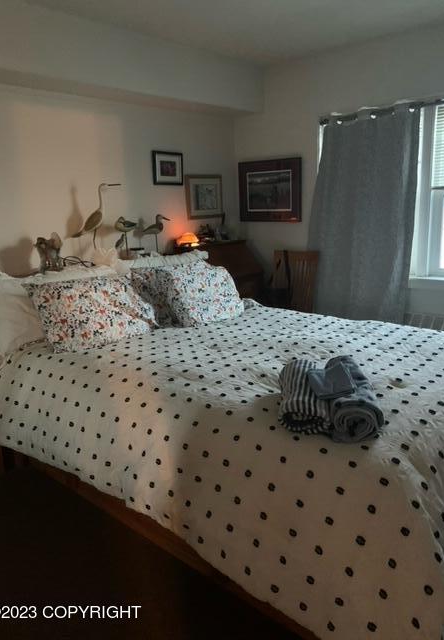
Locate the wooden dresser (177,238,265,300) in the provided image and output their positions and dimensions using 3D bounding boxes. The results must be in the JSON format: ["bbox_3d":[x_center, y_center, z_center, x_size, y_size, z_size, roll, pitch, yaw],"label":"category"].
[{"bbox_3d":[0.016,-0.084,3.977,0.433,1.072,0.655,9,19,39],"label":"wooden dresser"}]

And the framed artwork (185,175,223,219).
[{"bbox_3d":[-0.144,-1.031,4.018,0.030,0.336,0.429,11,20,39],"label":"framed artwork"}]

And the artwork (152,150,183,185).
[{"bbox_3d":[-0.414,-1.155,3.671,0.025,0.233,0.299,11,20,39],"label":"artwork"}]

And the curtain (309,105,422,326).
[{"bbox_3d":[1.012,-0.598,3.591,0.820,1.850,0.140,11,20,39],"label":"curtain"}]

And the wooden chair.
[{"bbox_3d":[0.456,-0.009,3.813,0.420,0.980,0.520,11,20,39],"label":"wooden chair"}]

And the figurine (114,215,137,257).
[{"bbox_3d":[-0.652,-0.560,3.272,0.080,0.290,0.155,11,20,39],"label":"figurine"}]

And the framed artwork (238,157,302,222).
[{"bbox_3d":[0.396,-1.095,4.108,0.646,0.504,0.030,11,20,39],"label":"framed artwork"}]

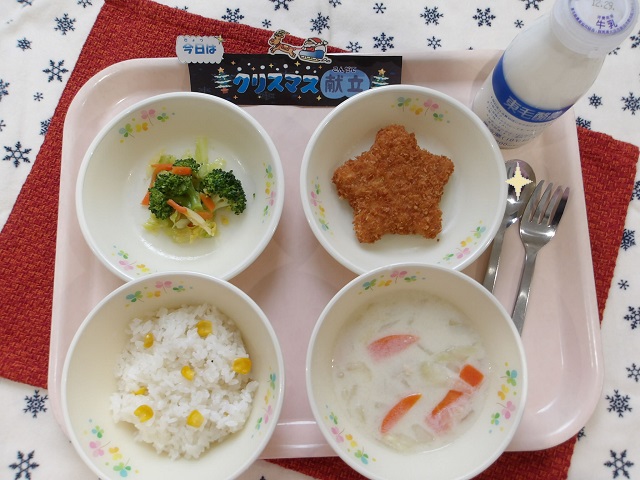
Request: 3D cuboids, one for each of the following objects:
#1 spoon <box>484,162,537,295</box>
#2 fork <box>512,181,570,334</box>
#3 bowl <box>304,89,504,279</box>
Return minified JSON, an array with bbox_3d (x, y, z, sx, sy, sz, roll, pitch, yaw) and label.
[{"bbox_3d":[0.126,0.019,0.365,0.036,0.021,0.170,15,81,2],"label":"spoon"},{"bbox_3d":[0.150,0.038,0.363,0.026,0.020,0.170,18,81,3],"label":"fork"},{"bbox_3d":[0.057,-0.036,0.362,0.142,0.044,0.142,0,80,0],"label":"bowl"}]

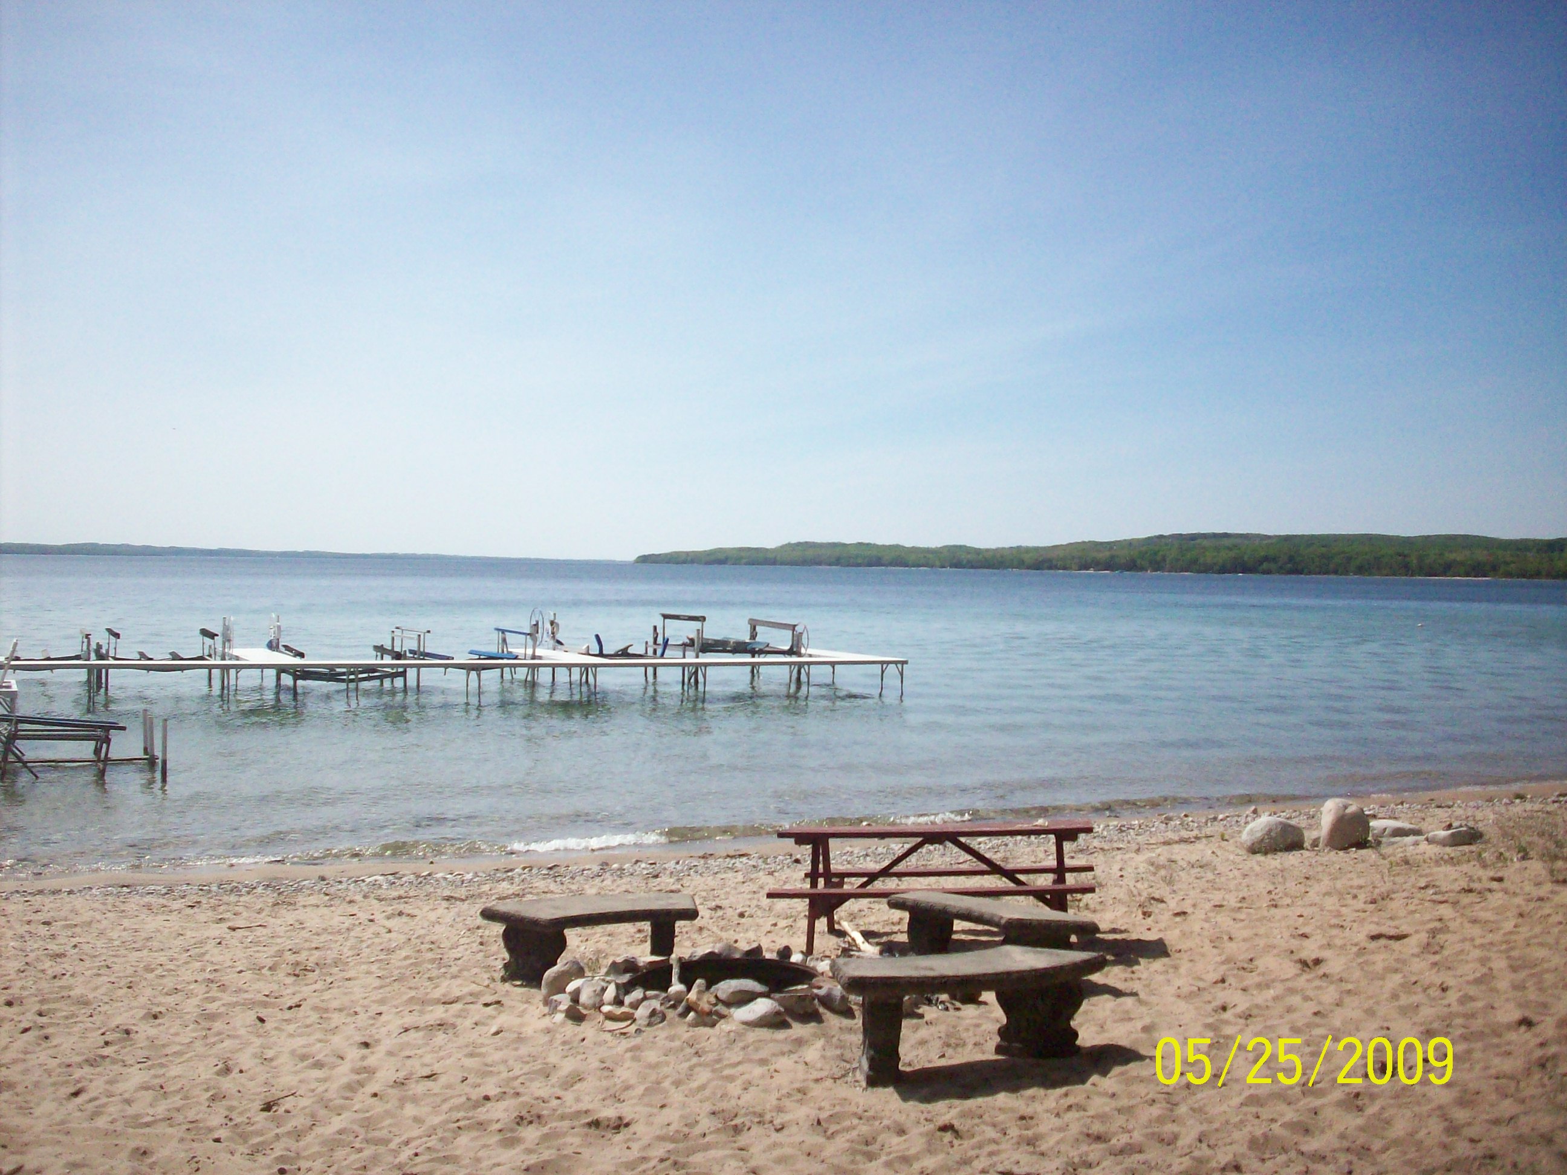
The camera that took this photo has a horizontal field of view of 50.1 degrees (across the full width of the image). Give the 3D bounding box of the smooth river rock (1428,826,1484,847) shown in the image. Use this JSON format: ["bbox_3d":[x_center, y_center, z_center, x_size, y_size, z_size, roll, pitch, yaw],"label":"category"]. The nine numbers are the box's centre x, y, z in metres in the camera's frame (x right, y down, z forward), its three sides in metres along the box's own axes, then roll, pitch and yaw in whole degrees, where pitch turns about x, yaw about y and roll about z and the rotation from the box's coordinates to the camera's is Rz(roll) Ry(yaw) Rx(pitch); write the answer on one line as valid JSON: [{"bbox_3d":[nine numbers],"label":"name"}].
[{"bbox_3d":[6.420,2.375,16.000,0.520,0.175,0.360,1,1,22],"label":"smooth river rock"}]

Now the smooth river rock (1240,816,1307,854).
[{"bbox_3d":[4.479,2.273,15.321,0.580,0.330,0.440,1,1,16],"label":"smooth river rock"}]

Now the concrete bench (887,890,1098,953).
[{"bbox_3d":[0.973,1.757,8.130,0.520,0.405,1.260,3,-3,-35],"label":"concrete bench"}]

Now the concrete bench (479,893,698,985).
[{"bbox_3d":[-0.973,1.886,8.935,1.280,0.385,0.520,3,-1,-34],"label":"concrete bench"}]

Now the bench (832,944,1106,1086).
[{"bbox_3d":[0.701,1.655,6.508,1.260,0.405,0.520,3,-3,-32],"label":"bench"}]

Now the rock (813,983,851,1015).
[{"bbox_3d":[0.226,1.899,7.734,0.185,0.150,0.160,1,1,2],"label":"rock"}]

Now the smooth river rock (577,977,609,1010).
[{"bbox_3d":[-0.924,1.965,8.074,0.150,0.150,0.130,1,1,-7],"label":"smooth river rock"}]

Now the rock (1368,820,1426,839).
[{"bbox_3d":[6.240,2.460,17.000,0.560,0.190,0.380,1,1,20],"label":"rock"}]

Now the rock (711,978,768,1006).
[{"bbox_3d":[-0.200,1.930,8.000,0.270,0.120,0.190,1,1,-1],"label":"rock"}]

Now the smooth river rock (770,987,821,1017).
[{"bbox_3d":[0.057,1.910,7.732,0.235,0.140,0.170,1,1,0],"label":"smooth river rock"}]

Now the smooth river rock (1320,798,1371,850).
[{"bbox_3d":[5.390,2.264,16.050,0.475,0.480,0.420,1,1,19],"label":"smooth river rock"}]

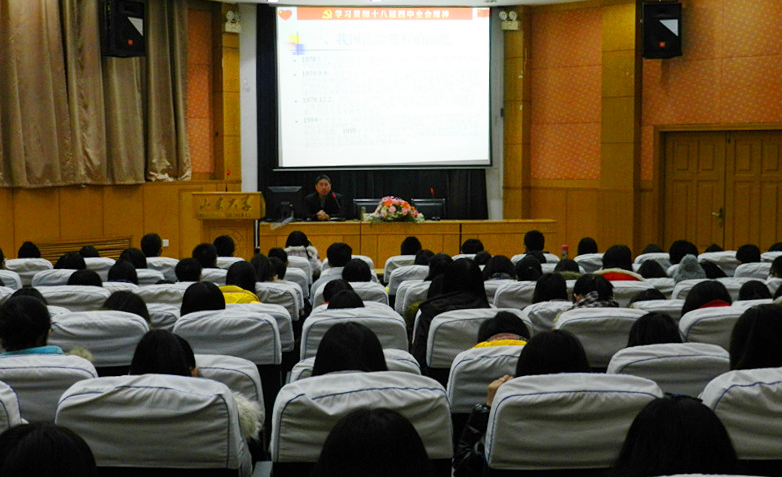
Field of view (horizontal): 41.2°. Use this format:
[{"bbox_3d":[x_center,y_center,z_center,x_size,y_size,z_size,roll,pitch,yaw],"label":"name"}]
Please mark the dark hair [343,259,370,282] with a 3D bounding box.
[{"bbox_3d":[-0.245,0.269,7.407,0.200,0.240,0.220,0,3,-3],"label":"dark hair"}]

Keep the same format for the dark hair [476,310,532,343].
[{"bbox_3d":[0.423,0.380,3.926,0.200,0.210,0.220,0,3,-3],"label":"dark hair"}]

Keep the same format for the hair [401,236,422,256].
[{"bbox_3d":[0.191,0.111,9.710,0.195,0.250,0.220,0,5,-3],"label":"hair"}]

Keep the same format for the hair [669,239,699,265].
[{"bbox_3d":[2.429,0.136,8.630,0.220,0.240,0.230,0,3,-3],"label":"hair"}]

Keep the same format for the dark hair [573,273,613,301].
[{"bbox_3d":[0.935,0.295,4.860,0.200,0.250,0.220,-1,5,-10],"label":"dark hair"}]

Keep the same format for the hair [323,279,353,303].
[{"bbox_3d":[-0.287,0.337,5.703,0.175,0.220,0.210,0,3,-3],"label":"hair"}]

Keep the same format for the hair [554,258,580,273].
[{"bbox_3d":[1.296,0.259,7.637,0.185,0.210,0.210,0,3,-3],"label":"hair"}]

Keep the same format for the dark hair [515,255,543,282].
[{"bbox_3d":[0.884,0.231,6.688,0.175,0.230,0.210,0,3,-3],"label":"dark hair"}]

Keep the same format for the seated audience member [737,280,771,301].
[{"bbox_3d":[1.960,0.789,5.911,0.460,1.150,0.720,0,4,-3],"label":"seated audience member"}]

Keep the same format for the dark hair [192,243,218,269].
[{"bbox_3d":[-1.452,0.150,8.124,0.190,0.215,0.200,0,2,7],"label":"dark hair"}]

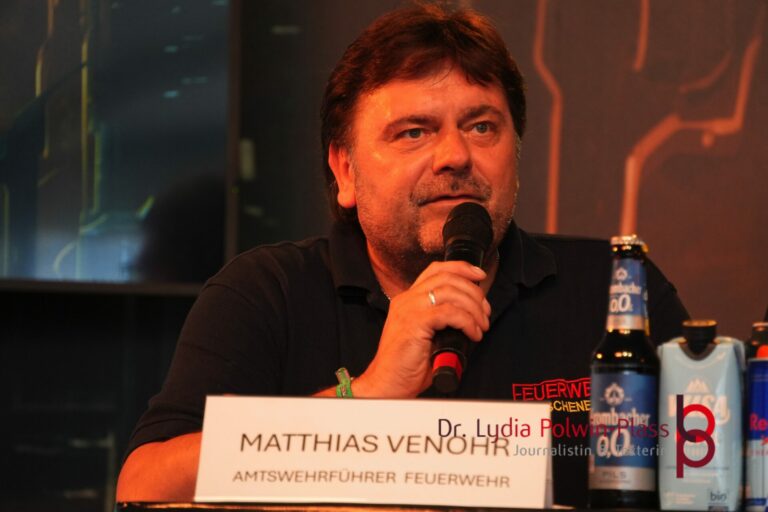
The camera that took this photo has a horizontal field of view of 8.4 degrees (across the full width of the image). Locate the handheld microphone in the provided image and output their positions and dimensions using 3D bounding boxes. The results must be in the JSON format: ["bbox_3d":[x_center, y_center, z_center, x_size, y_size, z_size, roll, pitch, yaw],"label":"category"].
[{"bbox_3d":[0.067,0.036,4.750,0.049,0.049,0.258,8,37,0],"label":"handheld microphone"}]

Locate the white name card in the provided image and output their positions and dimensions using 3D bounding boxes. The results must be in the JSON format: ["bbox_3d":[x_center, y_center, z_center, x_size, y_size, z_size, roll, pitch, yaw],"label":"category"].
[{"bbox_3d":[-0.006,0.170,4.497,0.298,0.092,0.100,1,-3,6],"label":"white name card"}]

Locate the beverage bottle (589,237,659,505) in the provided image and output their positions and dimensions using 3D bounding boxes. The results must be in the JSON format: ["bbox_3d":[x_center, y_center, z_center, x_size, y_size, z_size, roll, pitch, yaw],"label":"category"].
[{"bbox_3d":[0.210,0.102,4.545,0.061,0.238,0.061,1,-3,0],"label":"beverage bottle"}]

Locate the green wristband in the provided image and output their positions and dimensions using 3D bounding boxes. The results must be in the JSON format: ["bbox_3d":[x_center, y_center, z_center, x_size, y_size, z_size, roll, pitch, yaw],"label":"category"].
[{"bbox_3d":[-0.033,0.140,4.700,0.018,0.068,0.060,-13,0,6],"label":"green wristband"}]

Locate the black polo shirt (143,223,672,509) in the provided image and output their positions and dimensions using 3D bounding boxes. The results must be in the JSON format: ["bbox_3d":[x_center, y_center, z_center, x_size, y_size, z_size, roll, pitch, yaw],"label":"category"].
[{"bbox_3d":[0.018,0.260,5.030,0.535,0.580,0.350,2,-3,-7],"label":"black polo shirt"}]

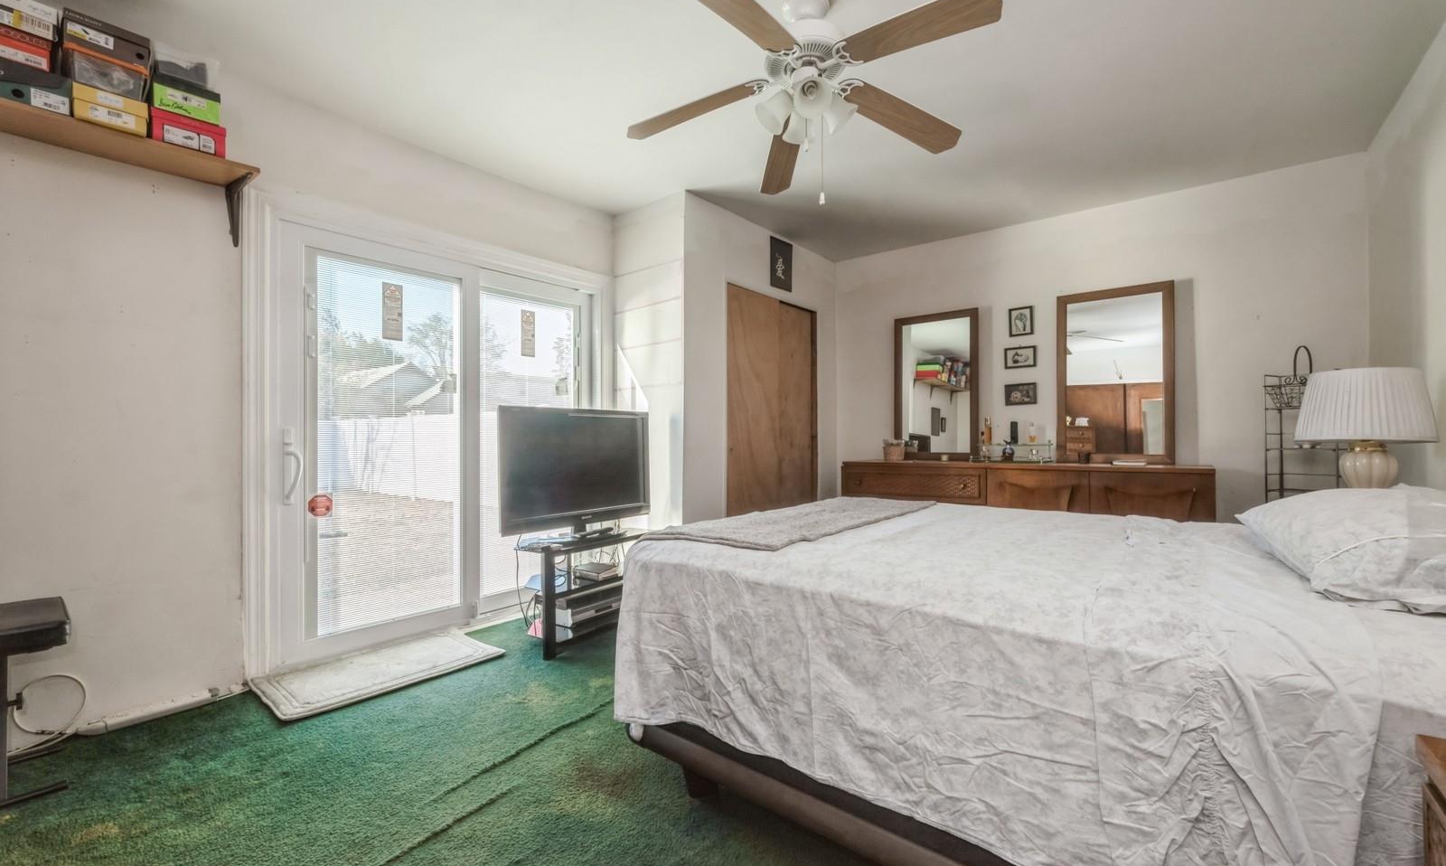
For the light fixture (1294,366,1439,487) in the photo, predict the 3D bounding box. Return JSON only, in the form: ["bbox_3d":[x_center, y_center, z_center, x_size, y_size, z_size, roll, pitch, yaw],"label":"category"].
[{"bbox_3d":[2.298,0.037,2.009,0.340,0.550,0.340,0,0,40],"label":"light fixture"}]

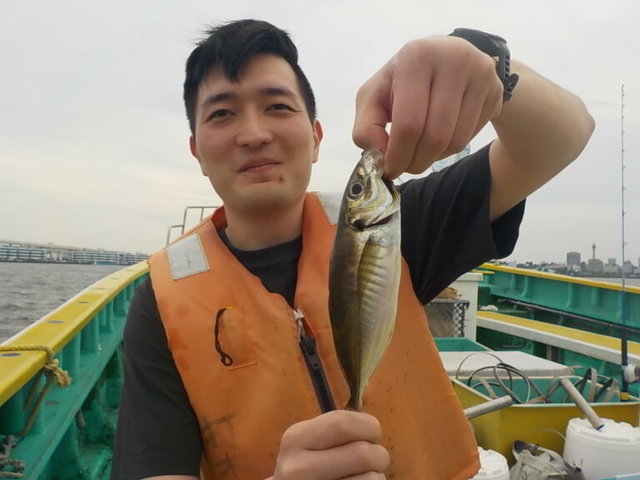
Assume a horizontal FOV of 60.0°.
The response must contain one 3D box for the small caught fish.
[{"bbox_3d":[0.032,0.036,0.405,0.050,0.212,0.029,3,0,0],"label":"small caught fish"}]

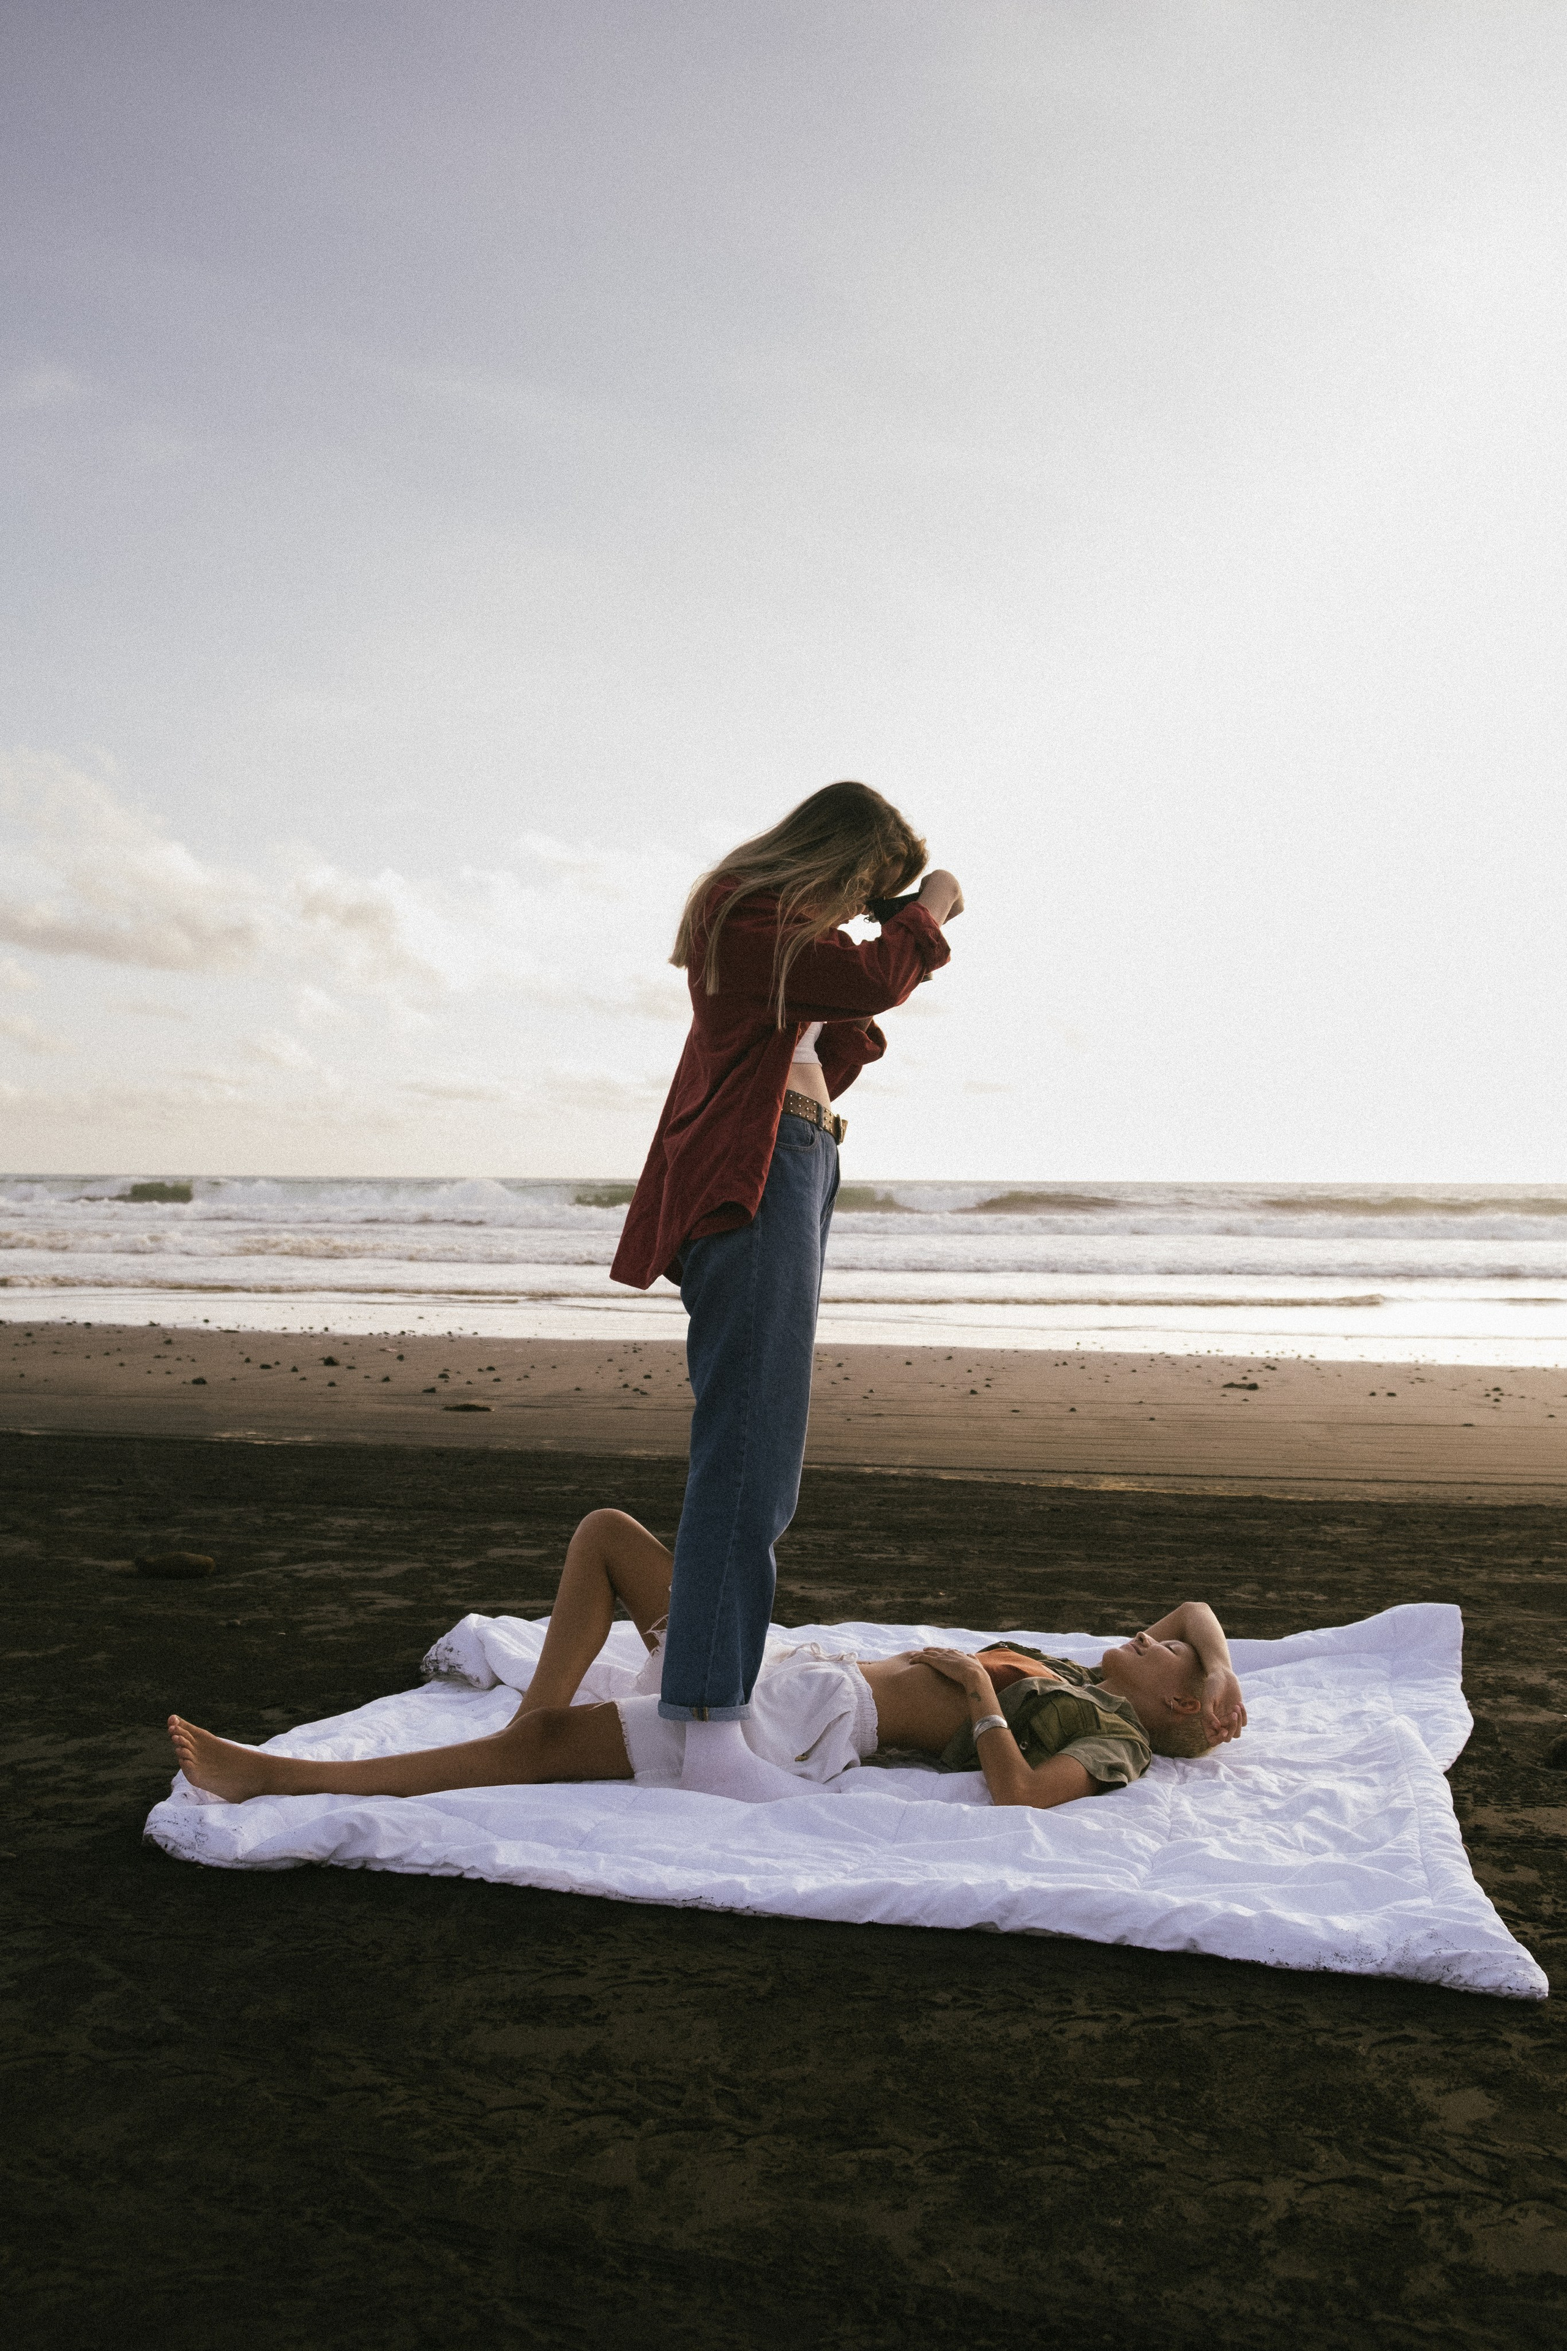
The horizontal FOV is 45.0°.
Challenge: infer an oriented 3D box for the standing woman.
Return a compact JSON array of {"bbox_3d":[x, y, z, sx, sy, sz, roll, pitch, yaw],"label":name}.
[{"bbox_3d":[0.006,0.155,3.130,0.580,1.620,0.500,0,0,4],"label":"standing woman"}]

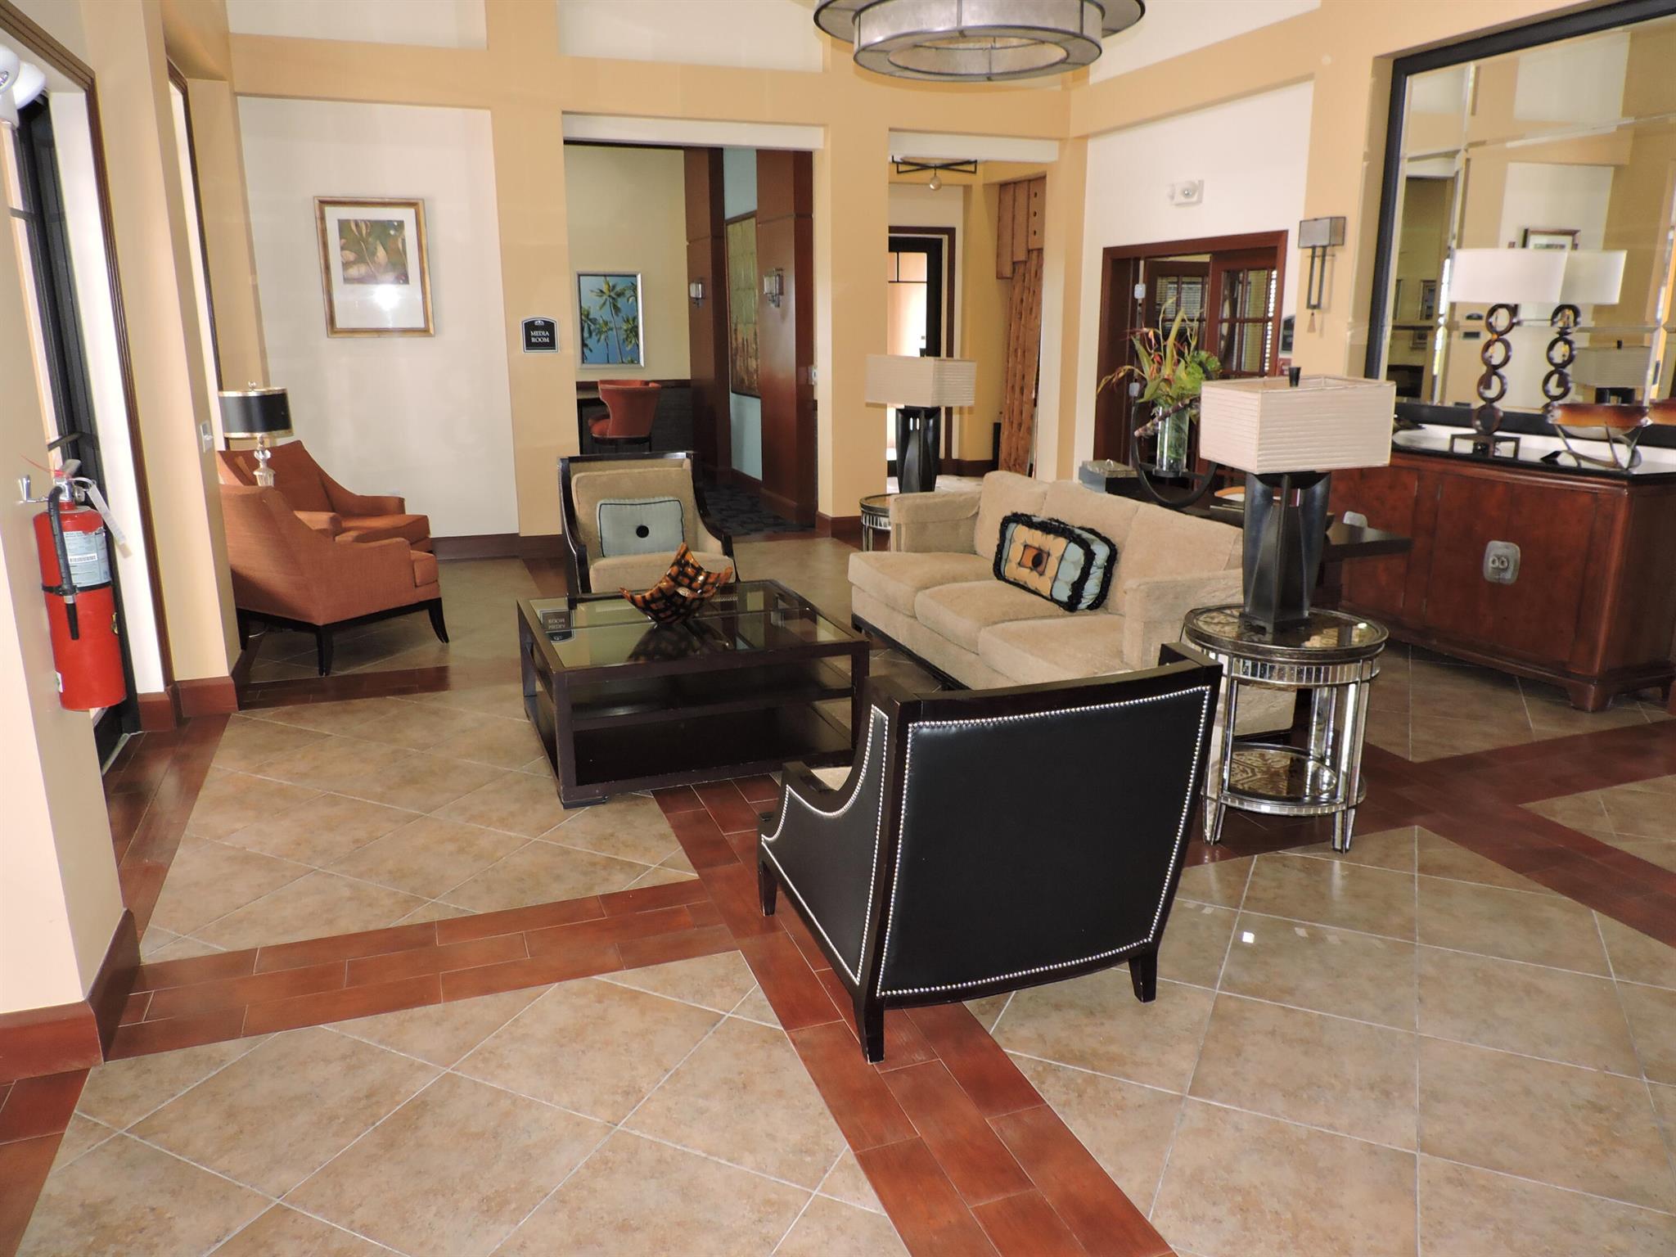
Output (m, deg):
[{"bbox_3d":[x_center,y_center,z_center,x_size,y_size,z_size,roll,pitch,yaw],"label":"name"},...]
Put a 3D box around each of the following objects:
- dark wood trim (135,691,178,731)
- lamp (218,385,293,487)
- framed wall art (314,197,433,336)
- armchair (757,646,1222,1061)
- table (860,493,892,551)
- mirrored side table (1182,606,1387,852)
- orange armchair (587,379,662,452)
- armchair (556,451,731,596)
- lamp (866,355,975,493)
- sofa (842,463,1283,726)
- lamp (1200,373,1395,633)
[{"bbox_3d":[-2.812,0.338,4.789,0.145,0.165,0.040,-5,14,-19],"label":"dark wood trim"},{"bbox_3d":[-3.179,-0.986,6.424,0.390,0.725,0.390,-5,14,-19],"label":"lamp"},{"bbox_3d":[-3.130,-2.437,7.873,0.686,0.902,0.038,-5,14,-19],"label":"framed wall art"},{"bbox_3d":[0.305,0.426,2.773,0.745,0.849,0.905,-5,14,-19],"label":"armchair"},{"bbox_3d":[0.427,-0.405,6.630,0.587,0.655,0.587,-5,14,-19],"label":"table"},{"bbox_3d":[1.399,0.316,3.719,0.598,0.666,0.598,-5,14,-19],"label":"mirrored side table"},{"bbox_3d":[-2.015,-1.701,11.087,0.630,1.200,0.600,-2,13,-5],"label":"orange armchair"},{"bbox_3d":[-1.064,-0.460,6.393,0.792,0.886,0.915,-5,14,-19],"label":"armchair"},{"bbox_3d":[0.442,-1.101,6.470,0.450,0.821,0.355,11,17,39],"label":"lamp"},{"bbox_3d":[0.878,-0.149,5.137,0.896,0.853,2.282,-5,14,-19],"label":"sofa"},{"bbox_3d":[1.332,-0.375,3.453,0.410,0.778,0.328,-3,14,-11],"label":"lamp"}]

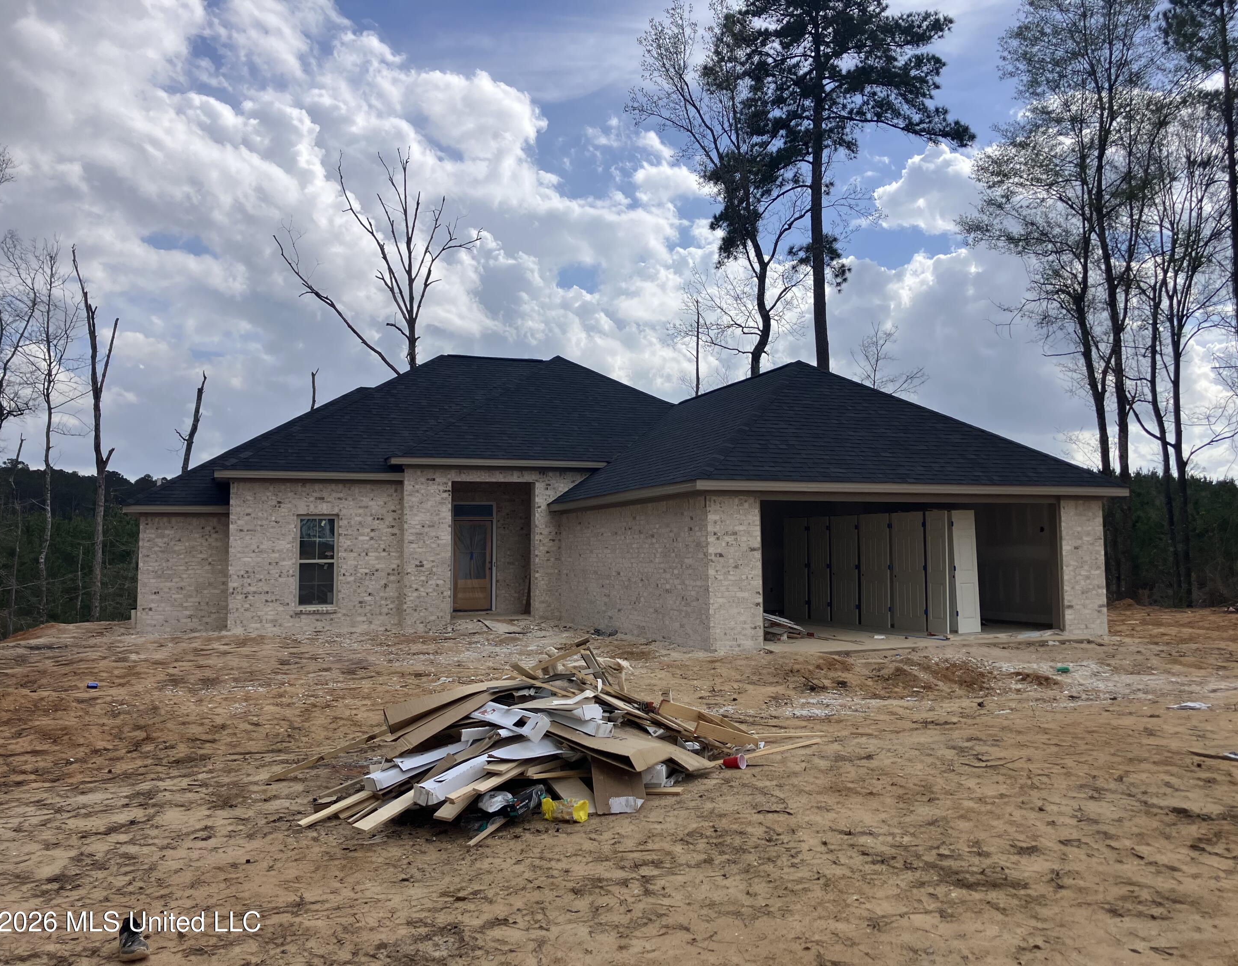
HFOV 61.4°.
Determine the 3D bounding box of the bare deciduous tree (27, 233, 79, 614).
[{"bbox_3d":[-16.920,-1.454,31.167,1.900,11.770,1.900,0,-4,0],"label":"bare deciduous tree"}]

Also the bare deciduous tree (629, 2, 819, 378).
[{"bbox_3d":[4.519,-8.293,44.630,8.200,26.680,8.200,0,-4,0],"label":"bare deciduous tree"}]

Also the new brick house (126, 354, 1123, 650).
[{"bbox_3d":[-2.538,-0.262,24.465,16.620,6.770,20.200,1,-4,-19],"label":"new brick house"}]

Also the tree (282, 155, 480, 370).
[{"bbox_3d":[-9.800,-4.339,42.375,8.200,18.890,7.500,0,-4,0],"label":"tree"}]

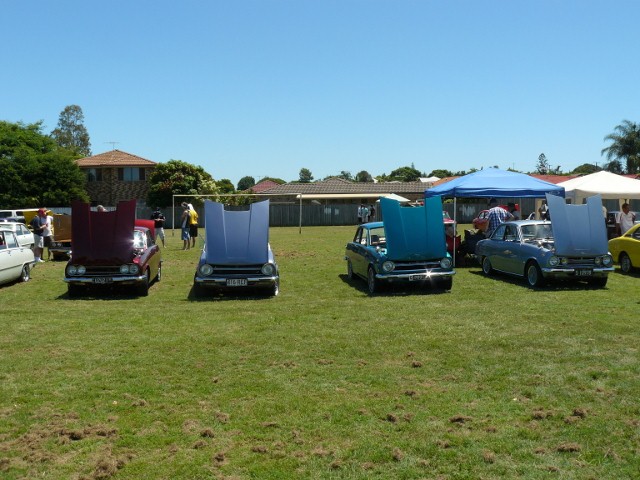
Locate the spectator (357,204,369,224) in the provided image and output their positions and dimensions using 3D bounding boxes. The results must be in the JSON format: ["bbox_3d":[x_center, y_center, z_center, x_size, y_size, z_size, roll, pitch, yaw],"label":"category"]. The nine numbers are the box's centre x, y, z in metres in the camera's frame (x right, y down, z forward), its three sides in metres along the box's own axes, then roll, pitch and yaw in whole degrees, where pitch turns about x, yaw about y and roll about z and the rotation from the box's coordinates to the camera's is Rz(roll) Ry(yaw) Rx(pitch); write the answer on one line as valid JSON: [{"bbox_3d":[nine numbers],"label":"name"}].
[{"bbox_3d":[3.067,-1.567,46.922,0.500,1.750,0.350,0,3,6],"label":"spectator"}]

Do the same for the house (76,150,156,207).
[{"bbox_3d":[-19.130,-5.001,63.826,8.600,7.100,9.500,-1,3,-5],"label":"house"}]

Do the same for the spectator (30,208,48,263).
[{"bbox_3d":[-8.556,-0.150,20.315,0.450,1.650,0.500,0,3,6],"label":"spectator"}]

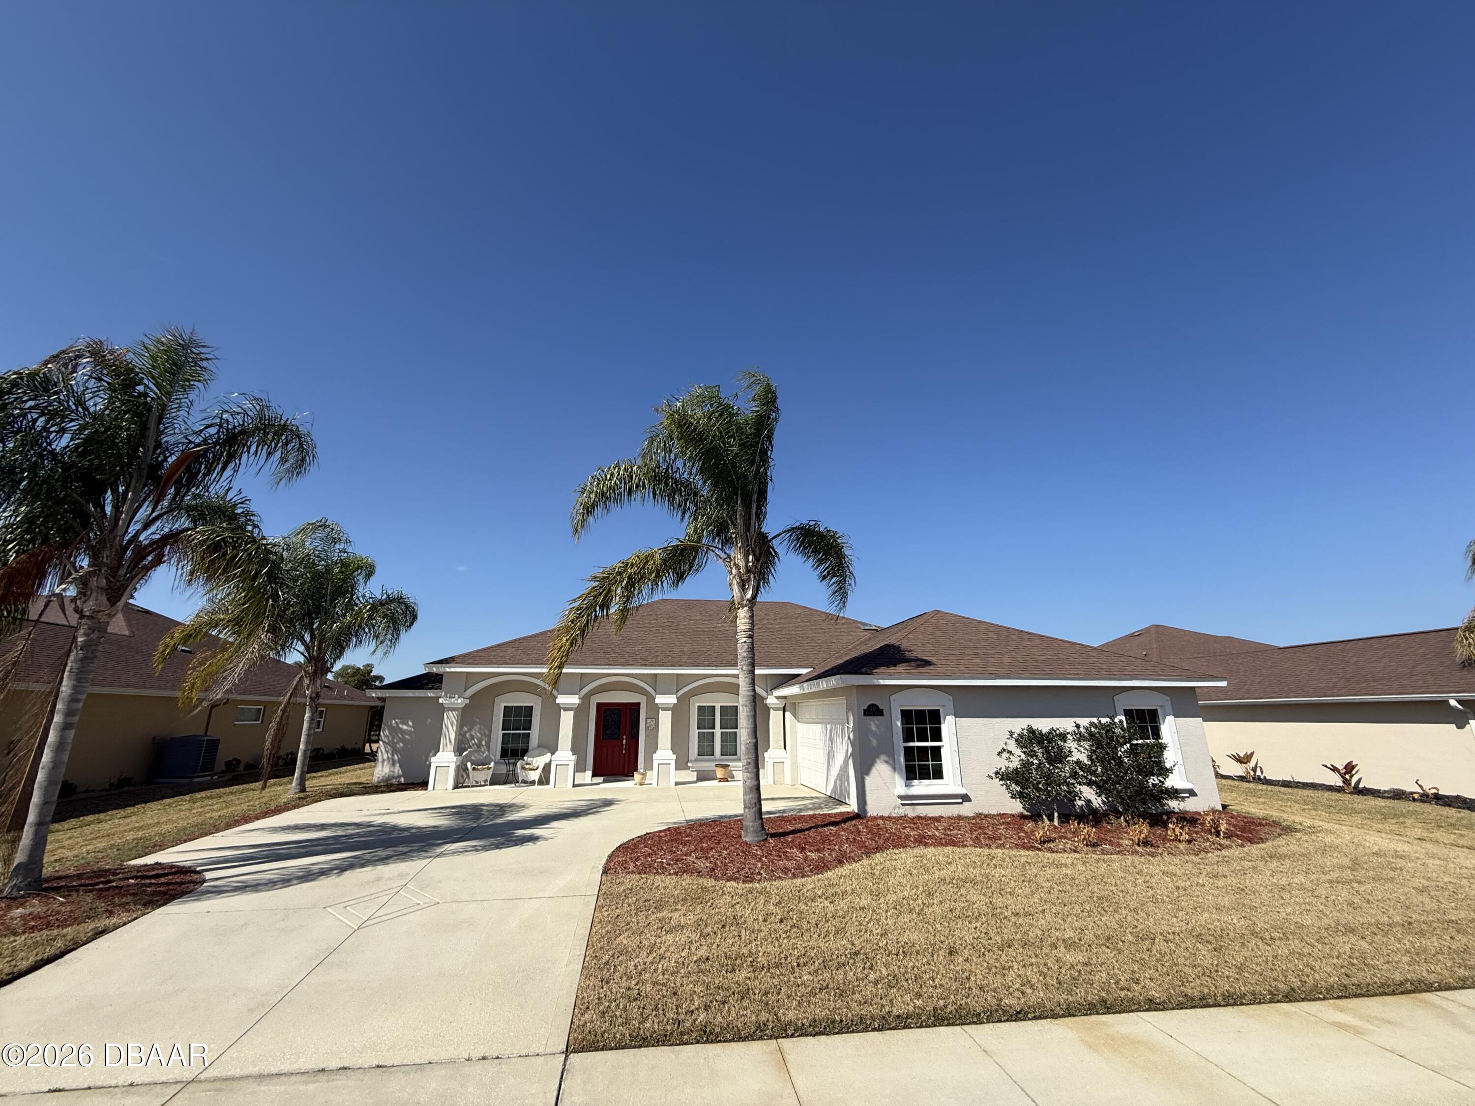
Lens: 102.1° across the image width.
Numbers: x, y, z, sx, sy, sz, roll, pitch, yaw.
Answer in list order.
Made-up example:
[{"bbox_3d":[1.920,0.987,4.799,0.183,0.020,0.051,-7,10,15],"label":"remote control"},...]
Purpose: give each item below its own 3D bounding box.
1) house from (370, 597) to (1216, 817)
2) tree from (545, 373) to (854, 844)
[{"bbox_3d":[-0.534,4.167,19.613,20.250,6.180,16.450,2,-16,-8],"label":"house"},{"bbox_3d":[-0.462,0.484,10.082,4.950,8.080,4.400,2,-16,-8],"label":"tree"}]

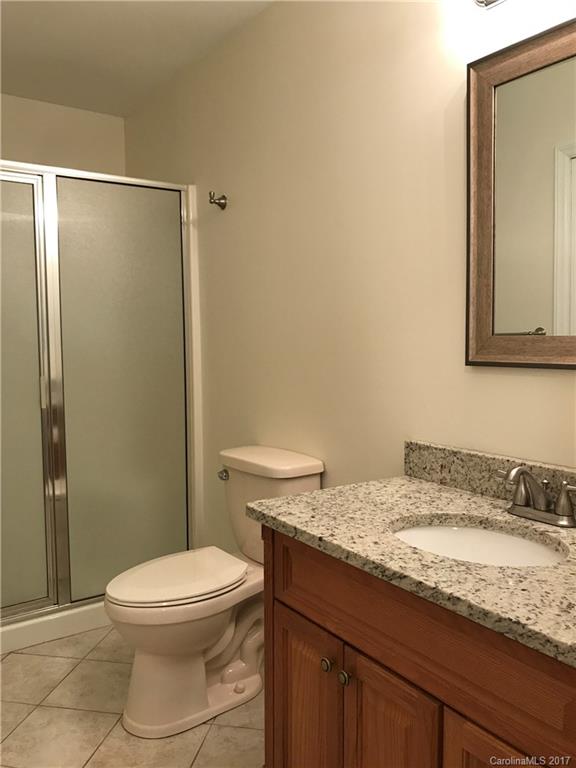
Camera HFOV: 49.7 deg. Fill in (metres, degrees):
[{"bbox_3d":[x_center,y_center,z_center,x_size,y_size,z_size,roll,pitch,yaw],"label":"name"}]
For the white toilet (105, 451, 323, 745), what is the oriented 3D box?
[{"bbox_3d":[-0.276,0.675,2.120,0.735,0.790,0.430,-4,6,-41],"label":"white toilet"}]

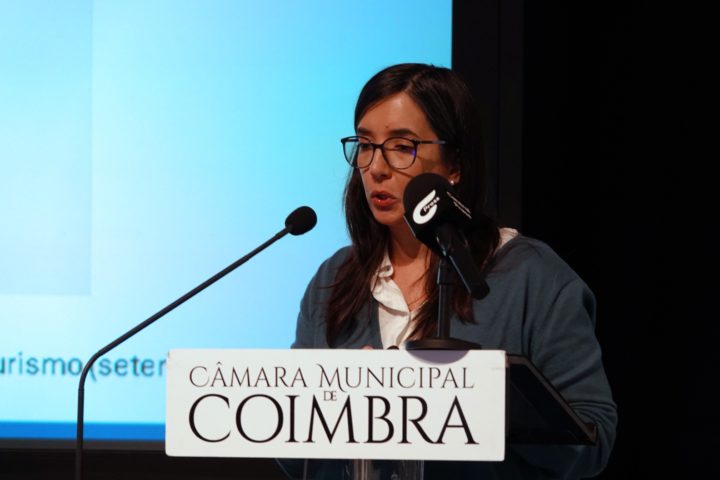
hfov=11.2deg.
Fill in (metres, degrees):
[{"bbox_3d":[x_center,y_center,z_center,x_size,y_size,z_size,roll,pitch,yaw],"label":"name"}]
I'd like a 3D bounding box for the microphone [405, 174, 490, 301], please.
[{"bbox_3d":[0.127,-0.004,5.380,0.078,0.235,0.078,11,-52,-43],"label":"microphone"}]

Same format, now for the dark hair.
[{"bbox_3d":[0.080,-0.054,5.630,0.230,0.435,0.230,0,-1,33],"label":"dark hair"}]

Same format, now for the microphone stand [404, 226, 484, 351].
[{"bbox_3d":[0.123,0.072,5.380,0.116,0.183,0.116,0,-1,0],"label":"microphone stand"}]

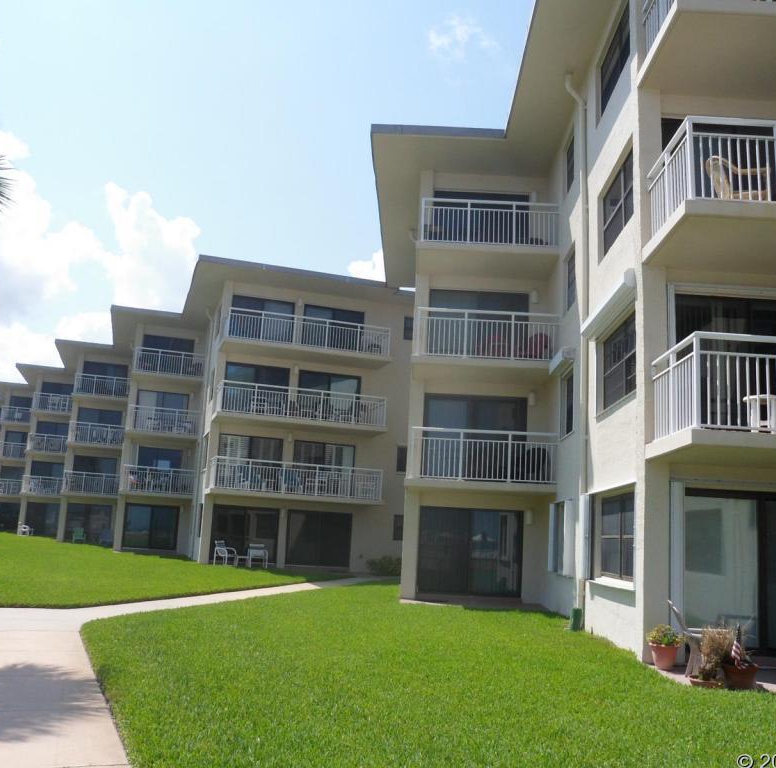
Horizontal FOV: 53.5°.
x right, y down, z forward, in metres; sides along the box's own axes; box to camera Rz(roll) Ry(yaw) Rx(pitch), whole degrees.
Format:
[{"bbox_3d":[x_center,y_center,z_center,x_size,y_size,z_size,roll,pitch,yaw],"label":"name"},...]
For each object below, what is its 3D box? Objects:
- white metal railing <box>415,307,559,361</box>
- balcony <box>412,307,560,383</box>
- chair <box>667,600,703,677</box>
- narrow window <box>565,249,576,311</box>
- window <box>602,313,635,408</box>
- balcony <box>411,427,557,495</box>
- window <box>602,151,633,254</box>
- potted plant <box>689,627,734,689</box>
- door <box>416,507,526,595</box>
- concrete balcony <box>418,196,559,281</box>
[{"bbox_3d":[2.263,-1.006,18.114,3.234,1.123,1.288,2,-11,2],"label":"white metal railing"},{"bbox_3d":[2.171,-0.830,17.687,3.150,1.270,1.800,3,-12,2],"label":"balcony"},{"bbox_3d":[3.733,2.978,9.017,0.814,0.855,0.721,0,-11,16],"label":"chair"},{"bbox_3d":[3.802,-2.141,15.880,0.120,1.200,1.050,3,-12,2],"label":"narrow window"},{"bbox_3d":[3.510,-0.294,11.675,0.120,1.250,2.000,3,-12,2],"label":"window"},{"bbox_3d":[2.016,1.769,17.154,3.150,1.270,1.800,3,-12,2],"label":"balcony"},{"bbox_3d":[3.654,-2.814,12.199,0.120,1.220,2.000,3,-12,2],"label":"window"},{"bbox_3d":[3.493,2.943,8.410,0.474,0.639,0.453,2,-11,2],"label":"potted plant"},{"bbox_3d":[1.890,3.859,17.646,2.400,2.000,0.120,3,-12,2],"label":"door"},{"bbox_3d":[2.362,-3.535,18.723,3.296,1.318,1.772,2,-11,2],"label":"concrete balcony"}]

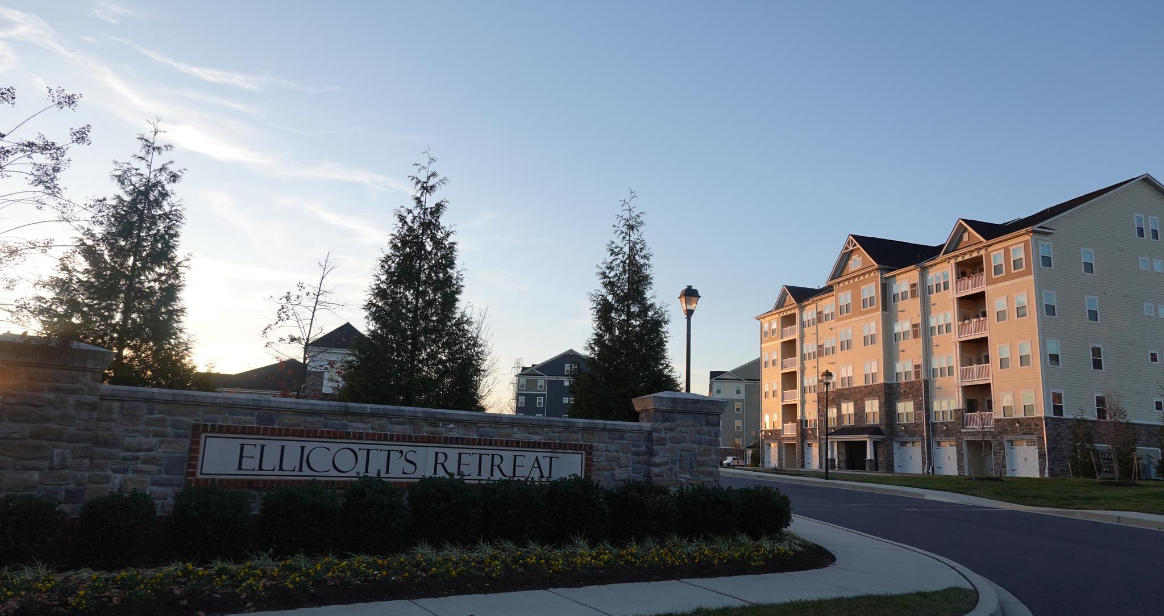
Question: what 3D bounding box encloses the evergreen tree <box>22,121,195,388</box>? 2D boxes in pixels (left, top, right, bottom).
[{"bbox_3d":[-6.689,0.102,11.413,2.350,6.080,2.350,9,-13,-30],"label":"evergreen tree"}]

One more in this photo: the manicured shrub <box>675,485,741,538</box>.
[{"bbox_3d":[1.716,2.819,10.669,0.888,0.719,0.850,2,-11,0],"label":"manicured shrub"}]

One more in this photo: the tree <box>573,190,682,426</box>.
[{"bbox_3d":[0.943,0.797,15.926,2.400,6.700,2.400,2,-11,0],"label":"tree"}]

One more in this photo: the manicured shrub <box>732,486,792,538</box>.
[{"bbox_3d":[2.582,2.945,11.143,0.852,0.728,0.850,2,-11,0],"label":"manicured shrub"}]

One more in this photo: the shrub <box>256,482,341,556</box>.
[{"bbox_3d":[-3.135,2.371,8.574,0.860,0.840,0.820,9,-13,-30],"label":"shrub"}]

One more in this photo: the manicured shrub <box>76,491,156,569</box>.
[{"bbox_3d":[-4.299,2.046,7.169,0.606,0.678,0.606,9,-13,-32],"label":"manicured shrub"}]

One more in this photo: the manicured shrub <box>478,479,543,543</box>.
[{"bbox_3d":[-0.911,2.623,9.891,0.830,0.870,0.820,2,-11,0],"label":"manicured shrub"}]

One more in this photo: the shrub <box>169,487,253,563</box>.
[{"bbox_3d":[-3.629,2.120,7.605,0.730,0.690,0.730,9,-13,-32],"label":"shrub"}]

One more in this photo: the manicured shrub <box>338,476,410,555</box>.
[{"bbox_3d":[-2.257,2.259,8.440,0.752,0.821,0.752,9,-13,-32],"label":"manicured shrub"}]

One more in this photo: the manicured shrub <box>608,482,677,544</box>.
[{"bbox_3d":[0.784,2.689,10.163,0.938,0.785,0.850,9,-13,-32],"label":"manicured shrub"}]

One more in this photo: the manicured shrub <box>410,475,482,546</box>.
[{"bbox_3d":[-1.558,2.329,8.836,0.837,0.789,0.837,9,-13,-32],"label":"manicured shrub"}]

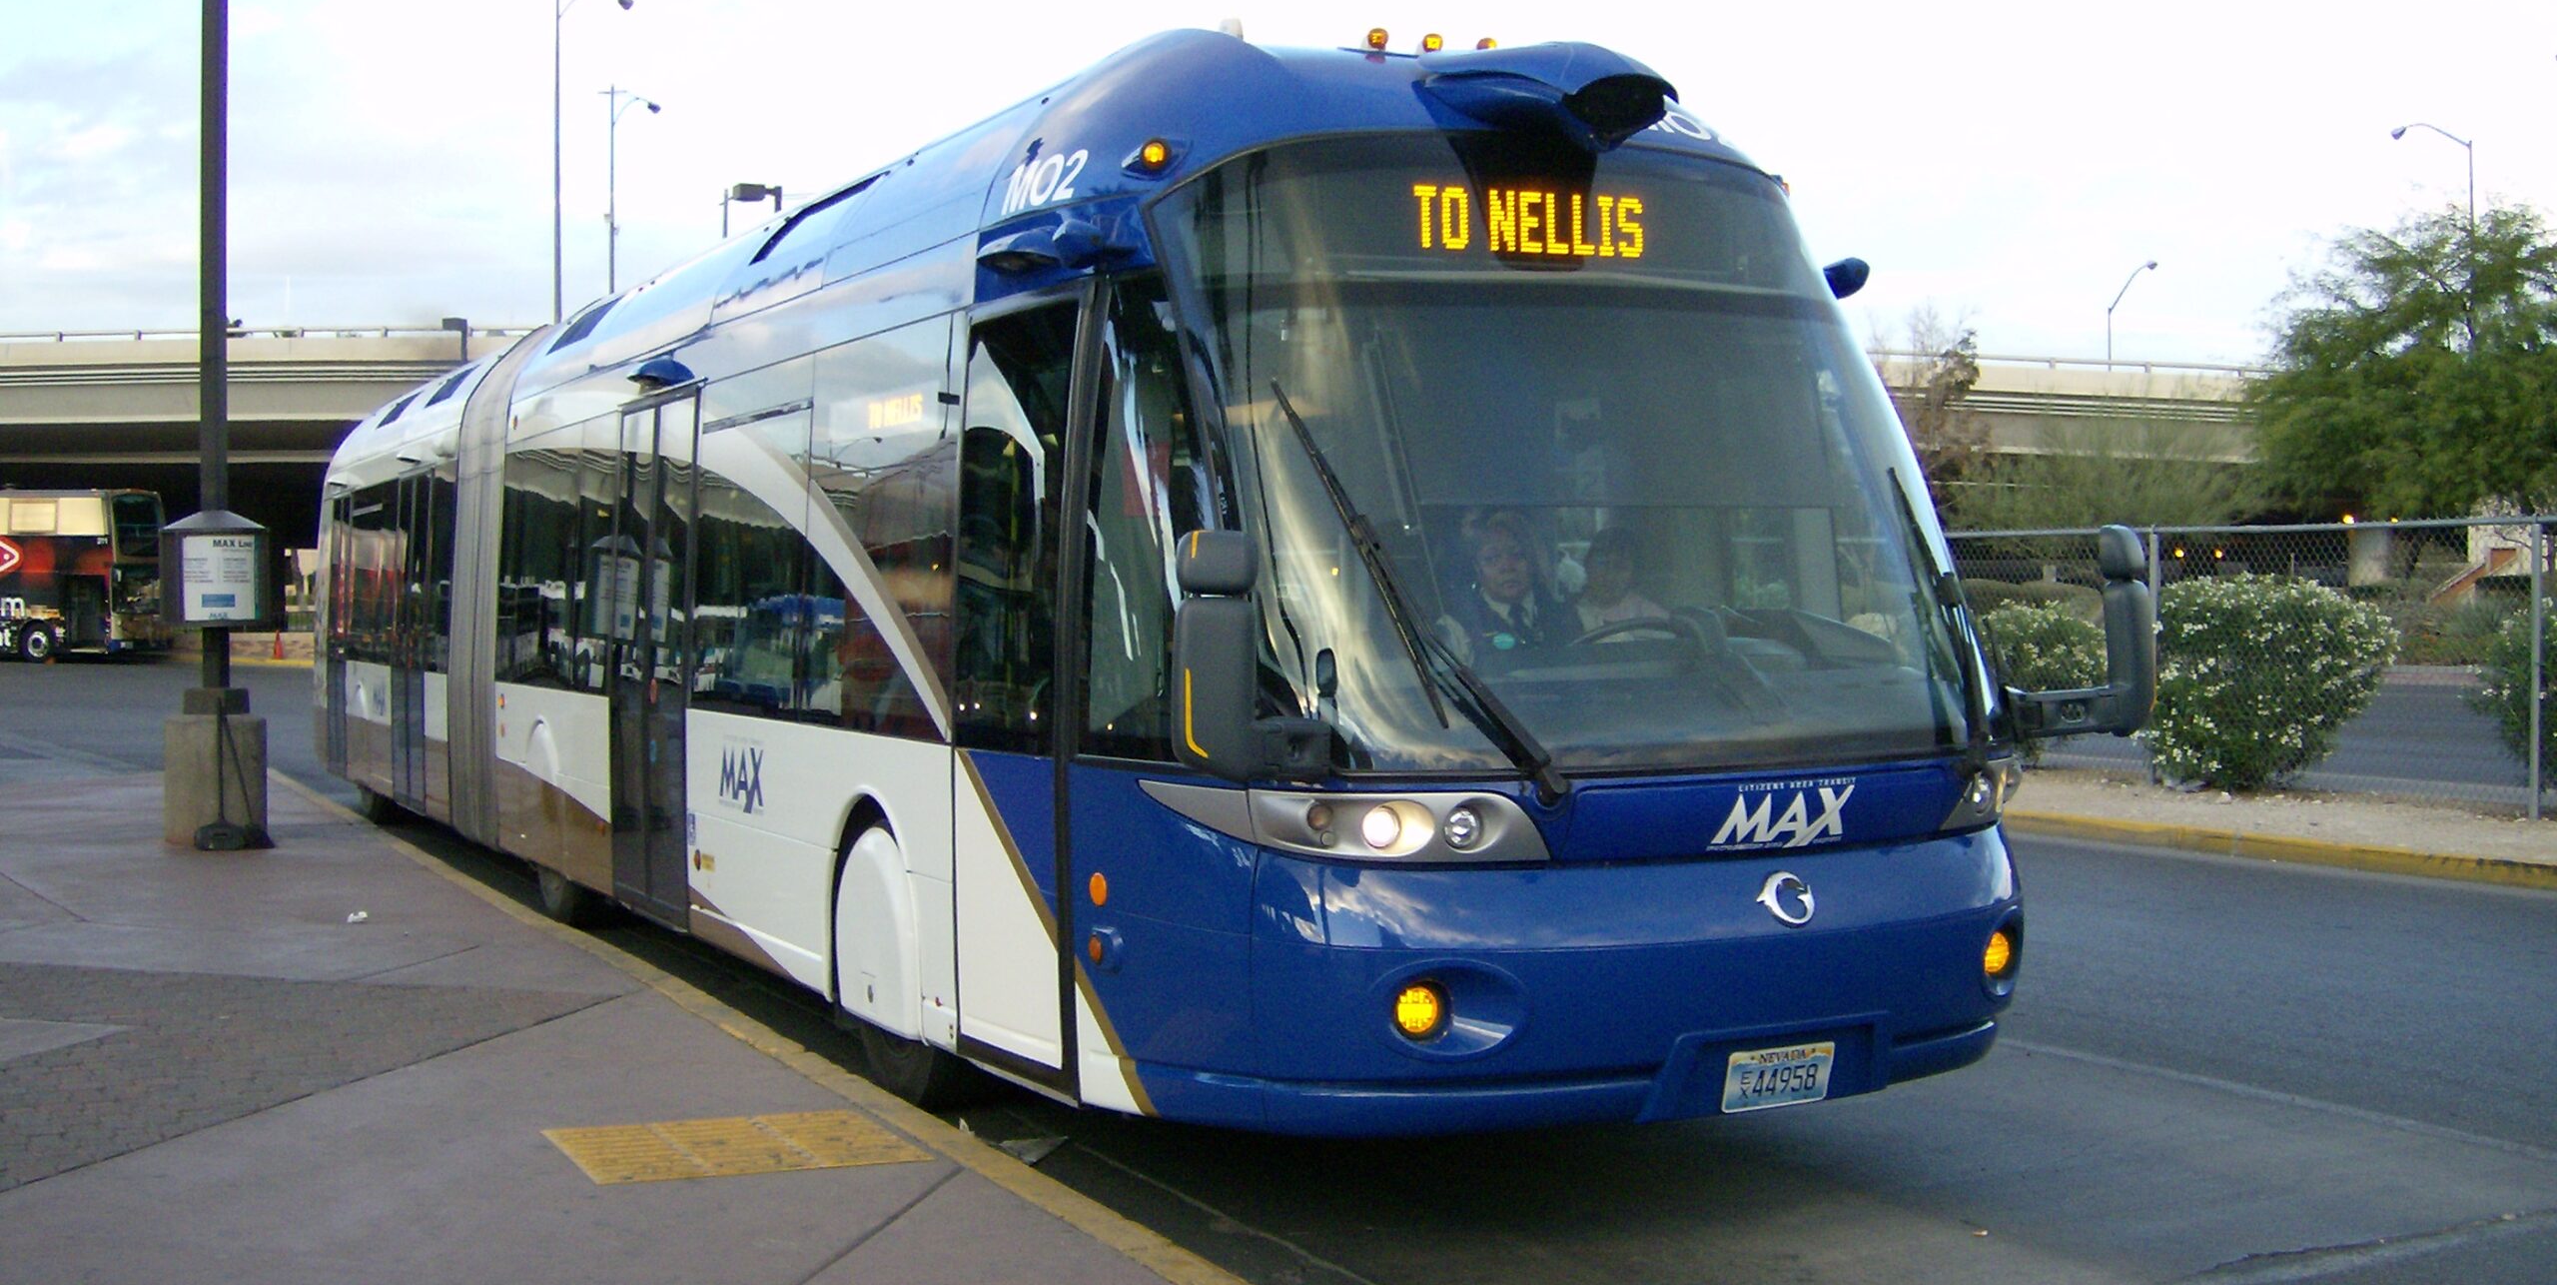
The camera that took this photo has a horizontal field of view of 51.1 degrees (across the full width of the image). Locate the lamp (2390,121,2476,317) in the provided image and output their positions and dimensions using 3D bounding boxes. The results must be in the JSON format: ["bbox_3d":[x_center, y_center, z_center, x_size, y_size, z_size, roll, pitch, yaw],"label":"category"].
[{"bbox_3d":[24.100,-5.000,55.800,0.500,11.500,2.000,-1,1,-30],"label":"lamp"}]

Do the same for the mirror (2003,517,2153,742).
[{"bbox_3d":[2.136,-0.024,7.069,0.410,0.555,0.190,-2,1,-34],"label":"mirror"}]

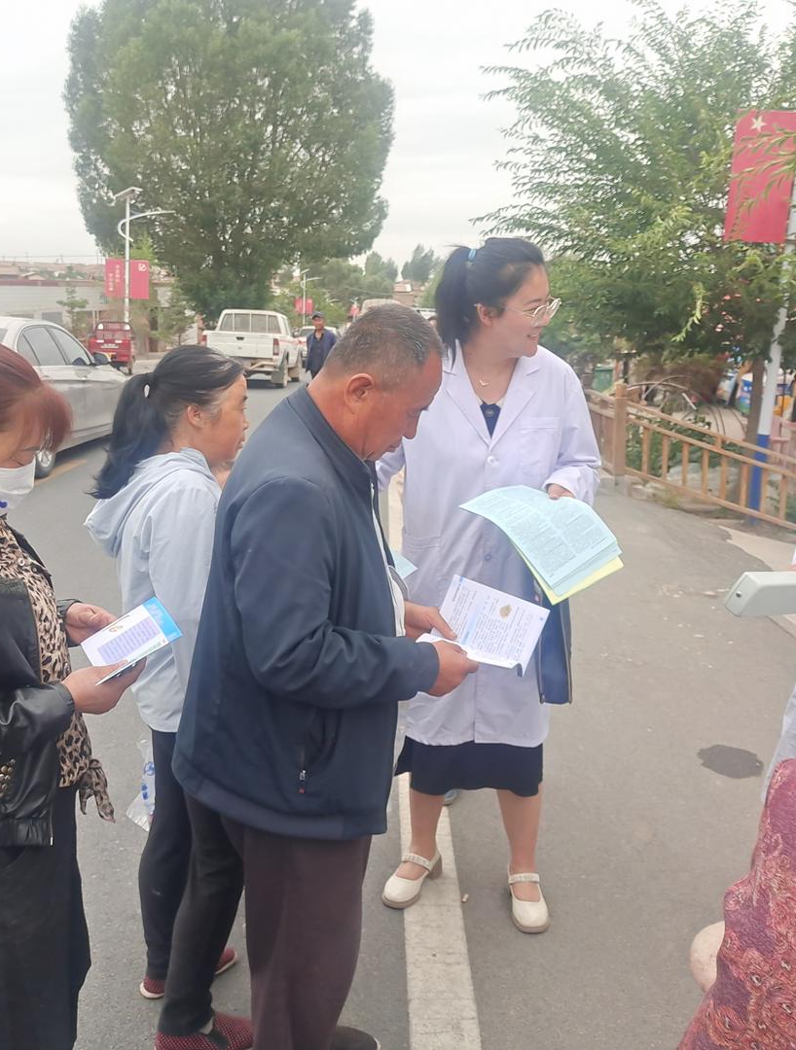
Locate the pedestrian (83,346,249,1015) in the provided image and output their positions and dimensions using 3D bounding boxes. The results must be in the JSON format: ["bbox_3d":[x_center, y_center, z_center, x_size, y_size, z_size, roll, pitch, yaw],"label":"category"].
[{"bbox_3d":[-0.451,0.330,2.308,0.430,1.490,0.450,-3,13,-30],"label":"pedestrian"}]

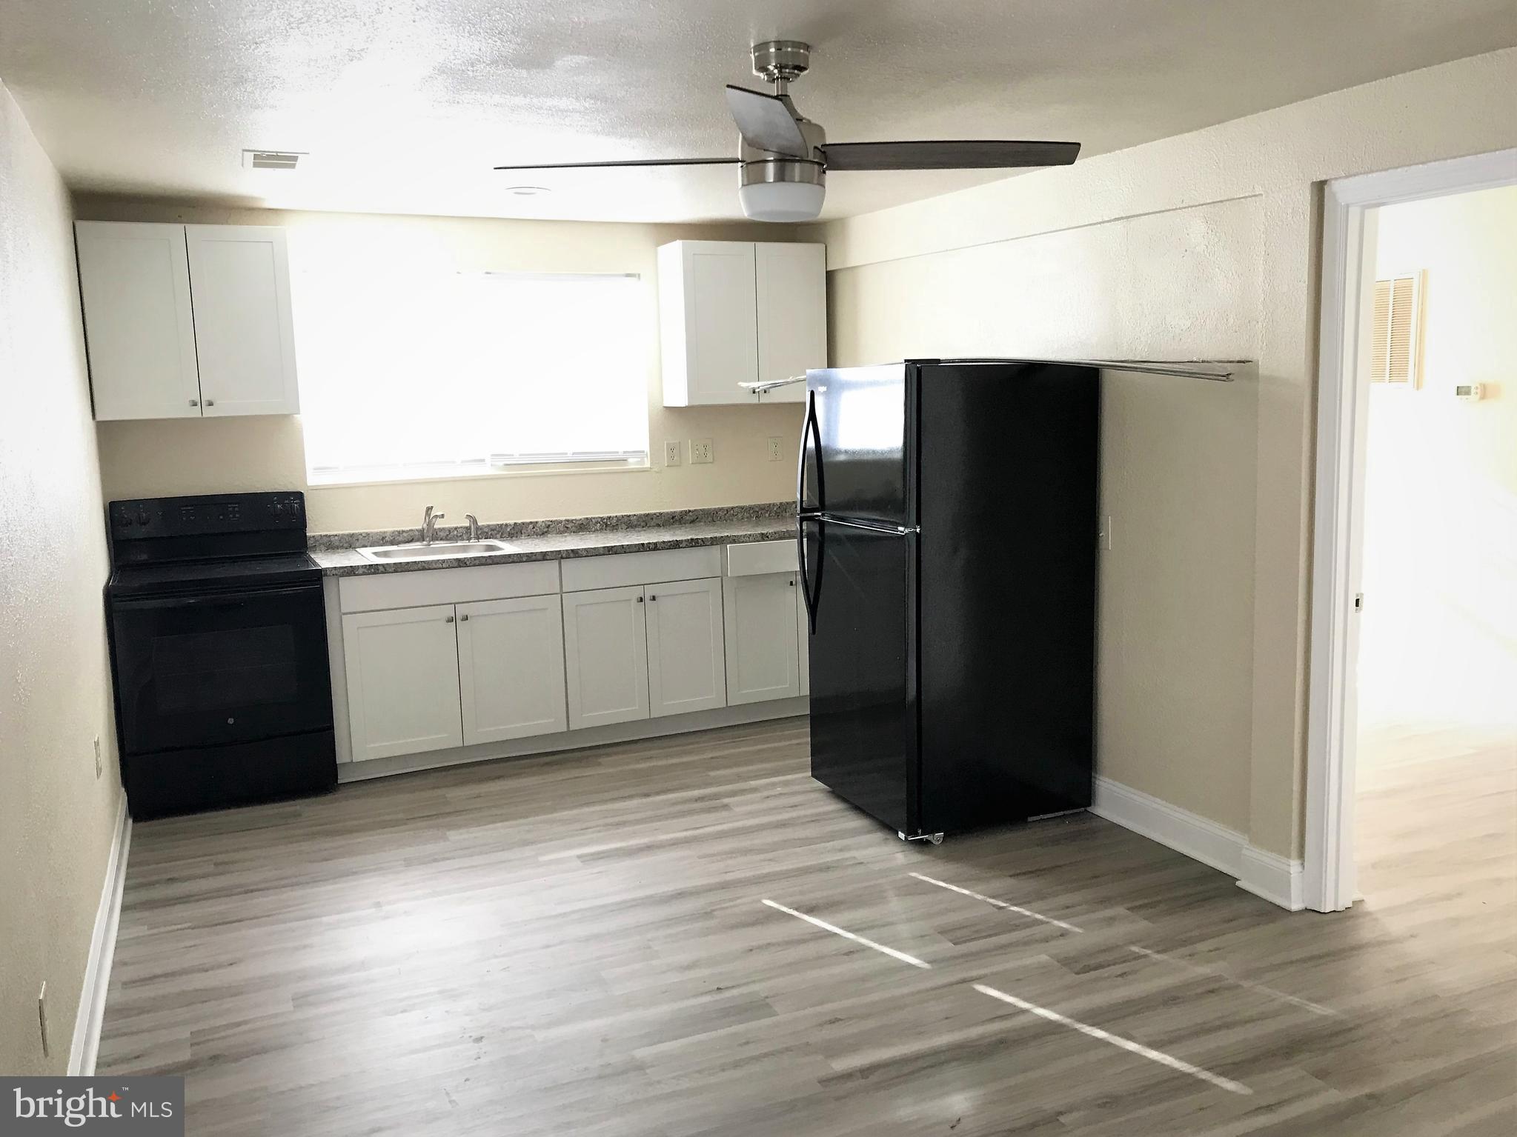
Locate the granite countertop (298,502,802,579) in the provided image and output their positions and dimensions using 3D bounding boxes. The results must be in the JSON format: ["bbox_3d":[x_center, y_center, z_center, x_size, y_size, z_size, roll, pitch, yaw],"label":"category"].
[{"bbox_3d":[-0.769,-0.159,5.698,2.460,0.111,0.643,-5,9,-25],"label":"granite countertop"}]

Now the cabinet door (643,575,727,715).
[{"bbox_3d":[-0.333,0.366,5.627,0.374,0.611,0.020,-5,9,-25],"label":"cabinet door"}]

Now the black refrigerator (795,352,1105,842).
[{"bbox_3d":[0.683,0.077,4.606,0.823,1.649,0.764,-5,9,-22],"label":"black refrigerator"}]

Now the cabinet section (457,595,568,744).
[{"bbox_3d":[-1.058,0.433,5.285,0.455,0.611,0.020,-5,9,-25],"label":"cabinet section"}]

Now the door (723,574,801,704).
[{"bbox_3d":[0.015,0.334,5.791,0.377,0.611,0.020,-5,9,-25],"label":"door"}]

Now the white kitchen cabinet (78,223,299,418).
[{"bbox_3d":[-2.320,-0.997,5.019,0.754,0.758,0.319,-5,9,-25],"label":"white kitchen cabinet"}]

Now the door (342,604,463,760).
[{"bbox_3d":[-1.470,0.471,5.091,0.448,0.611,0.020,-5,9,-25],"label":"door"}]

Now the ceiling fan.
[{"bbox_3d":[0.048,-0.996,2.815,1.340,0.380,1.340,-1,8,5],"label":"ceiling fan"}]

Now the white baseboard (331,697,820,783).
[{"bbox_3d":[-0.660,0.745,5.604,2.415,0.110,0.020,-5,9,-25],"label":"white baseboard"}]

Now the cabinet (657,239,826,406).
[{"bbox_3d":[-0.072,-1.205,6.078,0.759,0.758,0.319,-5,9,-25],"label":"cabinet"}]

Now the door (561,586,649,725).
[{"bbox_3d":[-0.675,0.398,5.466,0.374,0.611,0.020,-5,9,-25],"label":"door"}]

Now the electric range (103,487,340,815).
[{"bbox_3d":[-2.199,0.321,5.030,0.758,1.188,0.680,-5,9,-25],"label":"electric range"}]

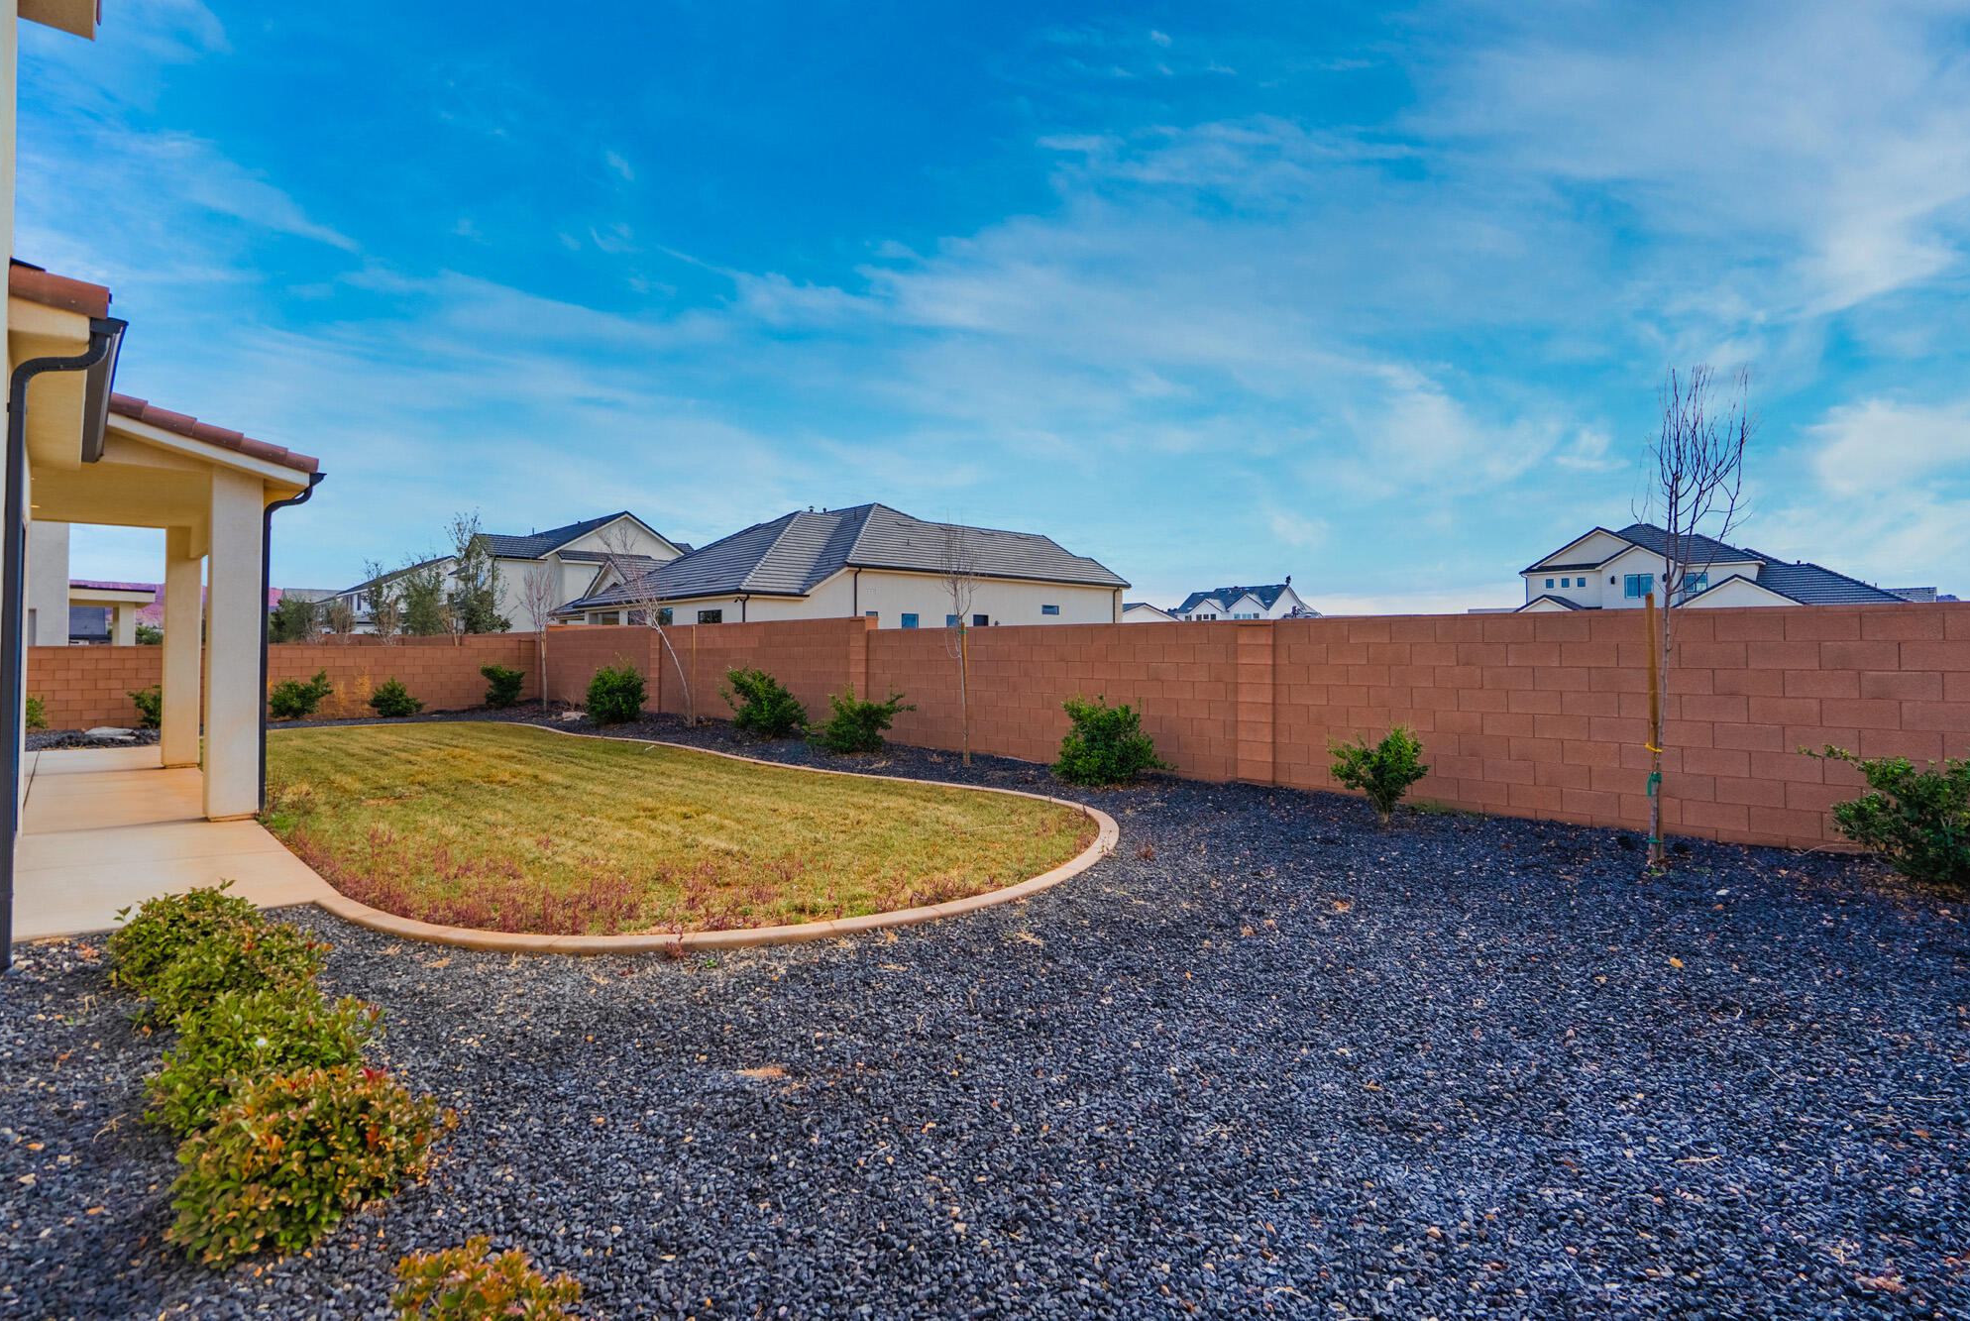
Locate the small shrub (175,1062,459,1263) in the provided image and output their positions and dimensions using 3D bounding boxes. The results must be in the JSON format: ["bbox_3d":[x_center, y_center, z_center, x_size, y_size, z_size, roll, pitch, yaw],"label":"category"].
[{"bbox_3d":[-1.701,1.274,2.396,0.589,0.365,0.589,-1,1,-36],"label":"small shrub"}]

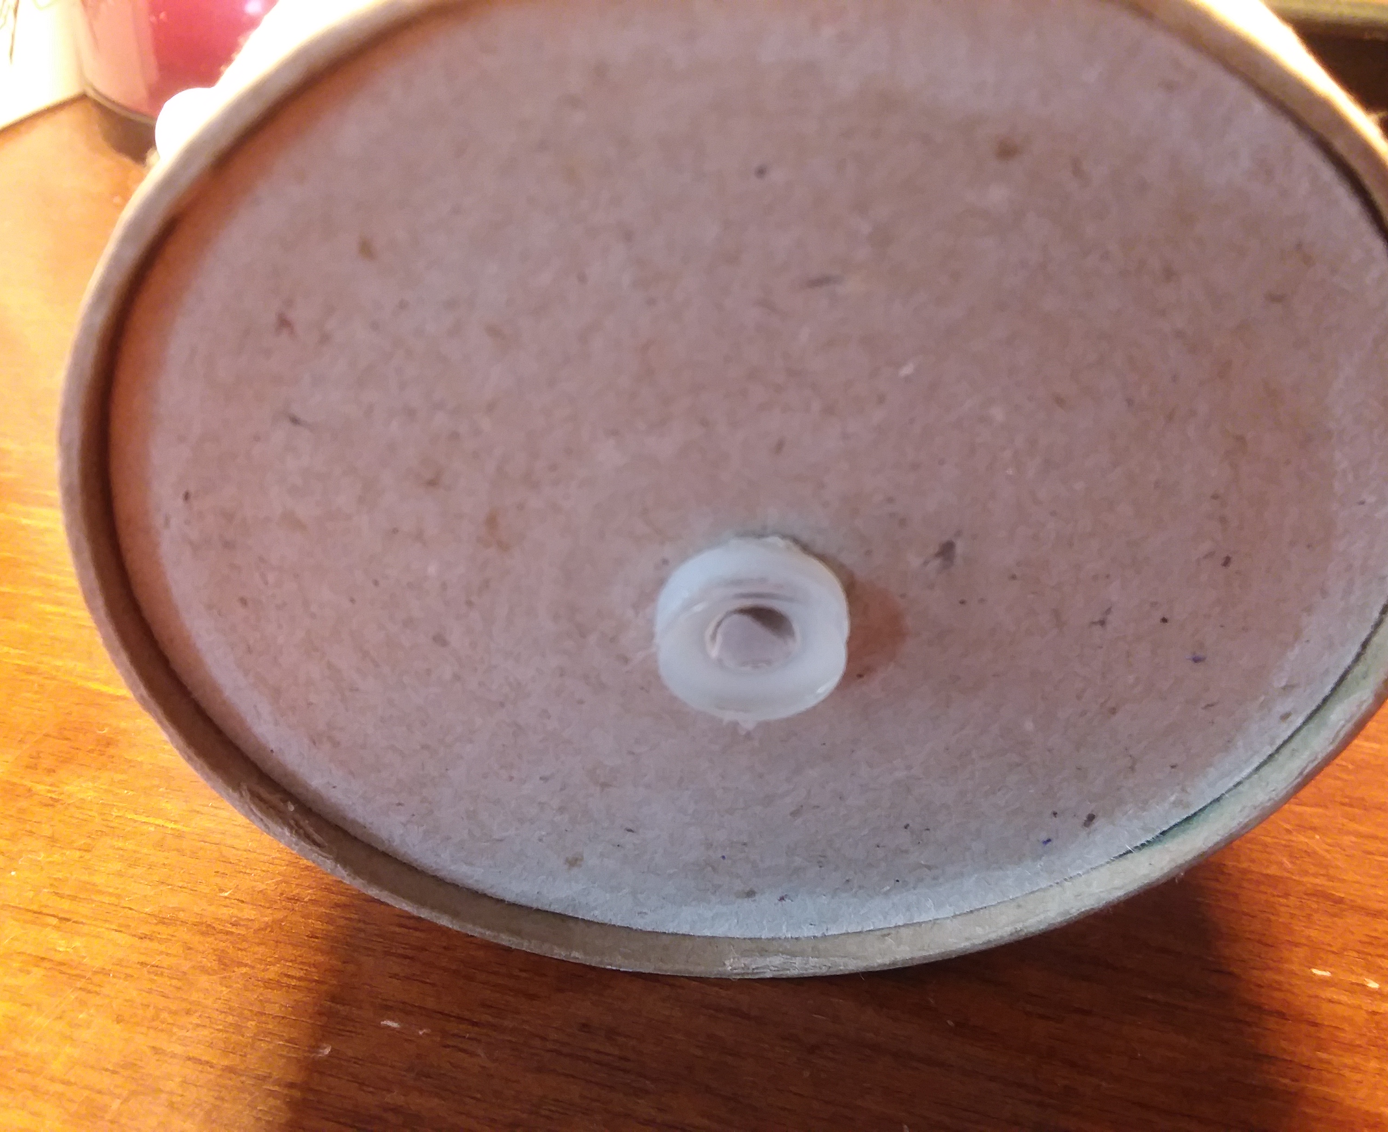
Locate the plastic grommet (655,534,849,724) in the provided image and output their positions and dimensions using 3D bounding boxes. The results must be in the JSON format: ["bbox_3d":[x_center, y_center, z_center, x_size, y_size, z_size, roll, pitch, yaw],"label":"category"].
[{"bbox_3d":[0.005,0.006,0.101,0.017,0.017,0.005,1,42,1],"label":"plastic grommet"}]

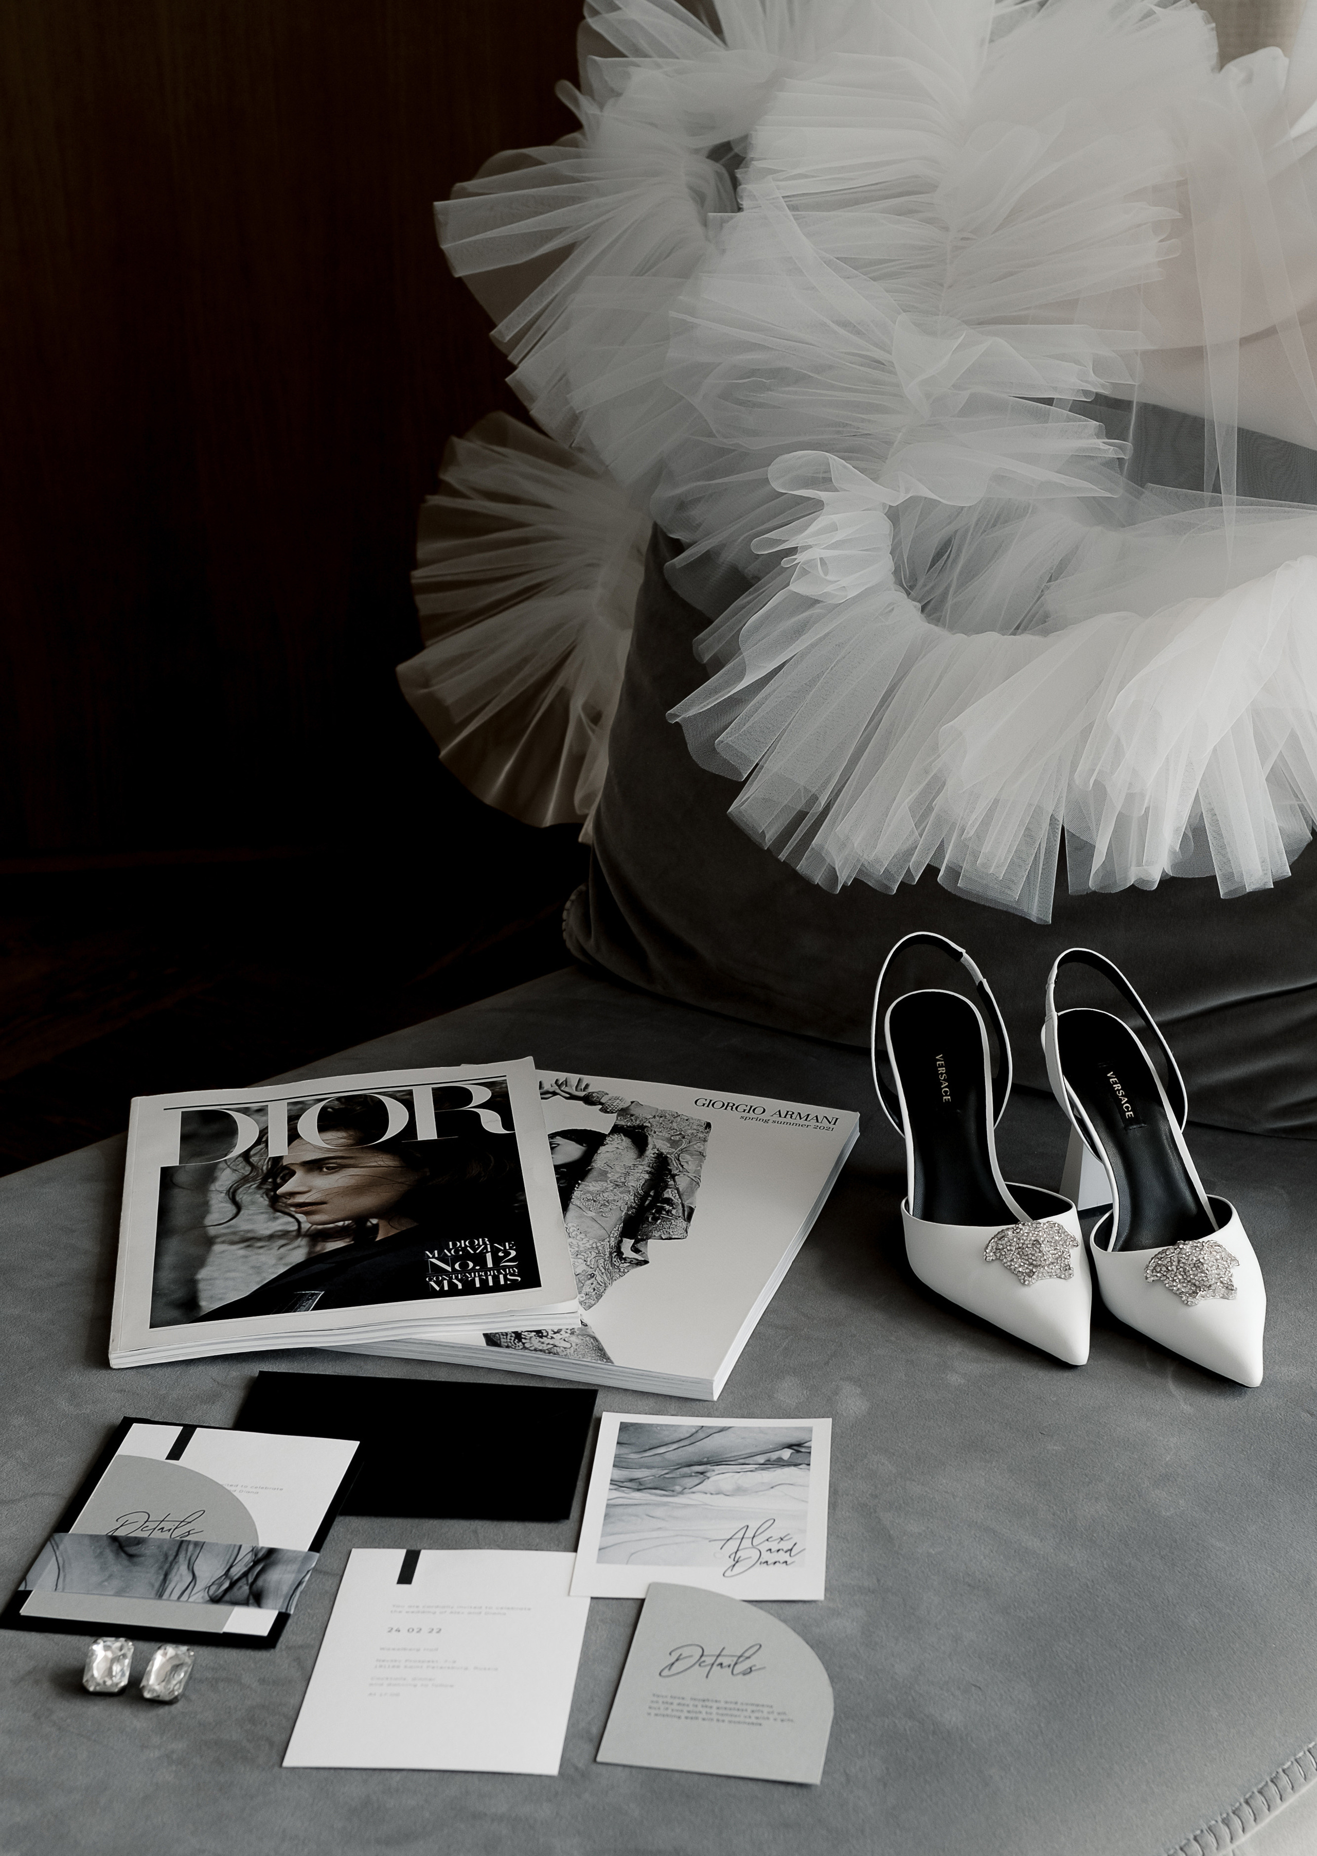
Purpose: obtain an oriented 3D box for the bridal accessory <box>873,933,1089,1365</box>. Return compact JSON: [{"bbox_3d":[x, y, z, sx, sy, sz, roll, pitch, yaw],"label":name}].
[{"bbox_3d":[0.167,0.113,1.447,0.082,0.140,0.240,-7,26,-10],"label":"bridal accessory"}]

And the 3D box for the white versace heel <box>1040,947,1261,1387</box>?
[{"bbox_3d":[0.250,0.121,1.421,0.082,0.140,0.236,-8,26,-12],"label":"white versace heel"}]

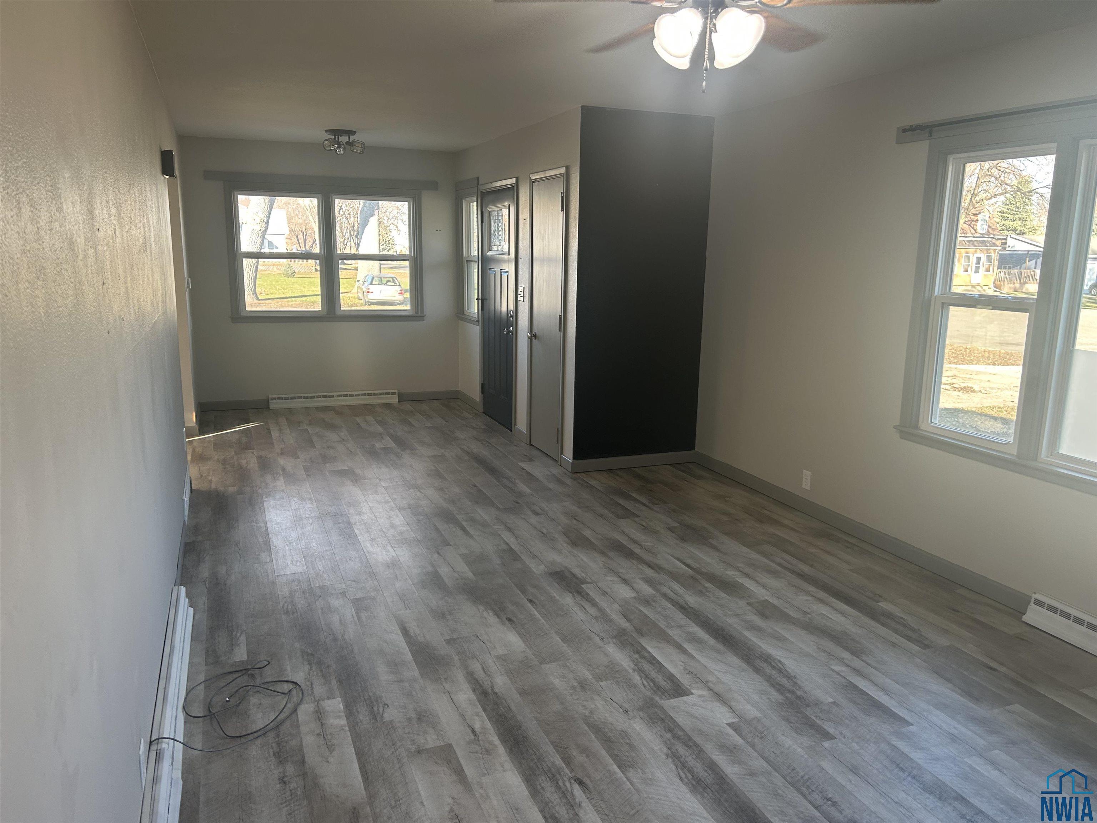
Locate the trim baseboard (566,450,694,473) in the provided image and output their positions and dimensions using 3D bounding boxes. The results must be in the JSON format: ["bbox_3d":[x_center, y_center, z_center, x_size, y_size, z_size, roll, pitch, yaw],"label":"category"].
[{"bbox_3d":[0.625,0.356,5.942,1.005,0.086,0.018,-4,12,-21],"label":"trim baseboard"}]

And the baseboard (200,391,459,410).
[{"bbox_3d":[-2.076,-0.105,8.038,2.483,0.086,0.017,-4,12,-21],"label":"baseboard"}]

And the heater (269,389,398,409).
[{"bbox_3d":[-2.071,-0.120,8.016,1.217,0.123,0.055,-4,12,-21],"label":"heater"}]

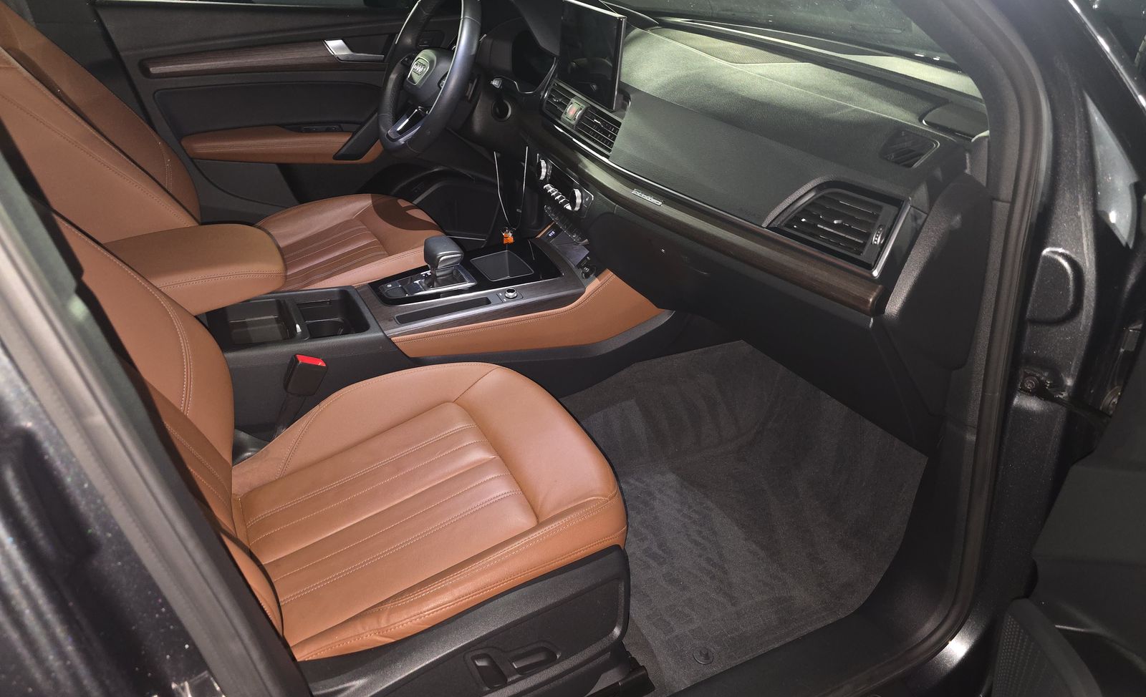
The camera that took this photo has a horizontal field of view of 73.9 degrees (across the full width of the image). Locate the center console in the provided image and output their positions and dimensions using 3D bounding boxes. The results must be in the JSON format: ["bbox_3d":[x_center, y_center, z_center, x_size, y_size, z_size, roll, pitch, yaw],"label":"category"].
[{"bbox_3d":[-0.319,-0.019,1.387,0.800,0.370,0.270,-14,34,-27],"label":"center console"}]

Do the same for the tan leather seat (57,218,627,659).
[{"bbox_3d":[-0.374,0.023,0.865,0.880,1.020,0.530,-14,34,-27],"label":"tan leather seat"}]

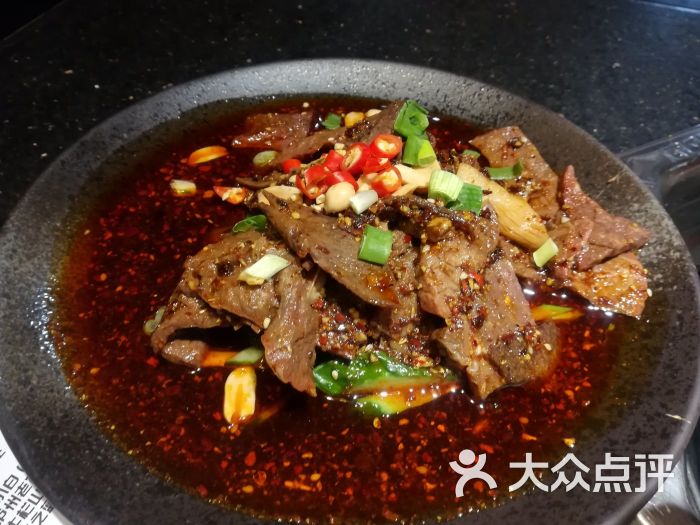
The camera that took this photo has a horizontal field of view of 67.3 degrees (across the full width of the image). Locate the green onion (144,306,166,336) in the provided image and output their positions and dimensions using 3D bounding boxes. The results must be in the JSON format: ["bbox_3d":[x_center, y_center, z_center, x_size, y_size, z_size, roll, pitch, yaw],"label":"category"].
[{"bbox_3d":[-0.073,0.022,0.195,0.006,0.006,0.012,20,51,13],"label":"green onion"}]

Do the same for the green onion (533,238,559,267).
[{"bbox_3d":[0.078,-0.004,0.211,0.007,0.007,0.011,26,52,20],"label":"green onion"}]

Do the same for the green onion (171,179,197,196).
[{"bbox_3d":[-0.078,-0.035,0.245,0.011,0.007,0.007,8,49,3],"label":"green onion"}]

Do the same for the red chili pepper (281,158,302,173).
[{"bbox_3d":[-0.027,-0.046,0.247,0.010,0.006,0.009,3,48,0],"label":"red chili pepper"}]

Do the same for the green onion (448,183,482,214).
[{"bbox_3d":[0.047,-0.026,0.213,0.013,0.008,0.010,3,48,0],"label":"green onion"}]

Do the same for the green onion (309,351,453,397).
[{"bbox_3d":[0.011,0.039,0.184,0.049,0.010,0.018,3,48,0],"label":"green onion"}]

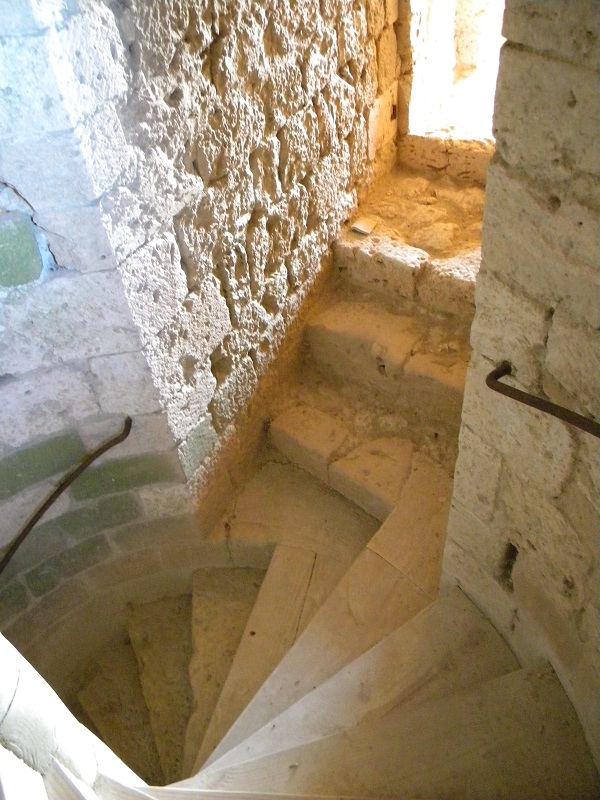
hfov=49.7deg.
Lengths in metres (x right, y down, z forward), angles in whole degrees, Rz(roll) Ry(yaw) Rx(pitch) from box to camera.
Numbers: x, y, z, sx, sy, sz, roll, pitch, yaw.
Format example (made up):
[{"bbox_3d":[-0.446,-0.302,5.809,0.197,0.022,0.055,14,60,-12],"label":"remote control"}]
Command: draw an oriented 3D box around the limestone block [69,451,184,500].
[{"bbox_3d":[-0.675,0.214,2.483,0.417,0.200,0.200,-12,43,-6],"label":"limestone block"}]

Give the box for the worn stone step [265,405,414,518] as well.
[{"bbox_3d":[0.236,0.290,3.067,0.749,0.208,0.287,29,54,32],"label":"worn stone step"}]

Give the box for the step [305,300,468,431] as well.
[{"bbox_3d":[0.495,-0.182,3.169,0.920,0.291,0.309,24,51,29],"label":"step"}]

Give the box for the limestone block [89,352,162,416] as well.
[{"bbox_3d":[-0.586,-0.121,2.220,0.200,0.258,0.200,-8,43,-1],"label":"limestone block"}]

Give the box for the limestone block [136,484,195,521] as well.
[{"bbox_3d":[-0.545,0.336,2.644,0.204,0.183,0.200,-8,43,-2],"label":"limestone block"}]

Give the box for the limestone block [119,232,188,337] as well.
[{"bbox_3d":[-0.529,-0.388,2.065,0.200,0.275,0.254,17,48,24],"label":"limestone block"}]

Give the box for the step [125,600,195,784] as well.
[{"bbox_3d":[-0.545,1.248,2.846,0.356,0.170,0.827,-14,43,-8],"label":"step"}]

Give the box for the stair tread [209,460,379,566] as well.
[{"bbox_3d":[0.018,0.588,3.088,0.767,0.213,0.470,7,45,15],"label":"stair tread"}]

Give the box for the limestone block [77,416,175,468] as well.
[{"bbox_3d":[-0.674,0.070,2.517,0.340,0.194,0.223,-10,43,-3],"label":"limestone block"}]

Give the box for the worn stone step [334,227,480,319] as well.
[{"bbox_3d":[0.554,-0.612,3.204,0.823,0.277,0.255,22,50,27],"label":"worn stone step"}]

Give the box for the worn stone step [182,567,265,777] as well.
[{"bbox_3d":[-0.298,1.128,2.667,0.397,0.170,0.881,-2,43,5],"label":"worn stone step"}]

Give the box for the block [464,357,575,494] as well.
[{"bbox_3d":[0.590,0.014,1.550,0.220,0.252,0.319,-26,46,-19],"label":"block"}]

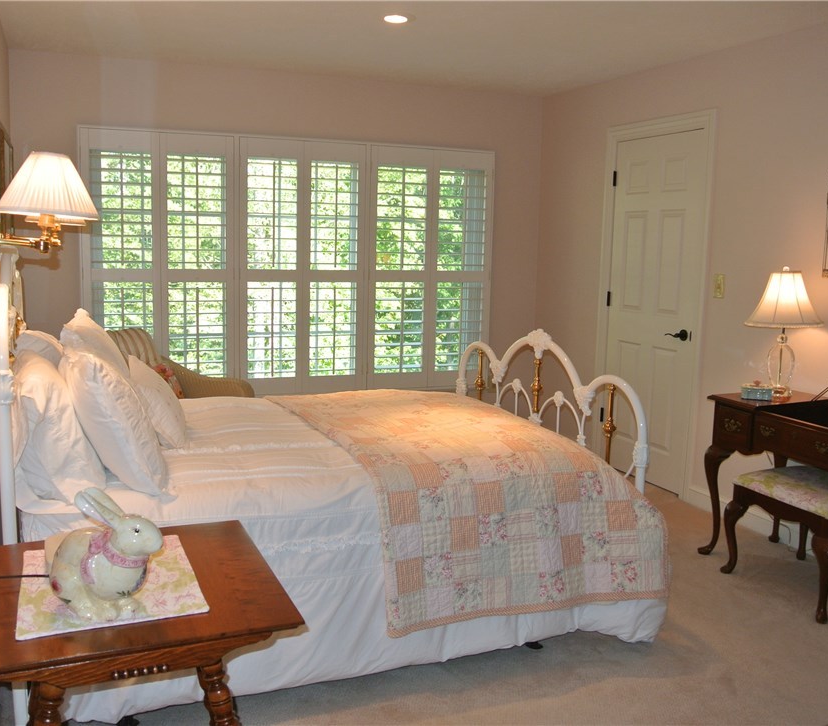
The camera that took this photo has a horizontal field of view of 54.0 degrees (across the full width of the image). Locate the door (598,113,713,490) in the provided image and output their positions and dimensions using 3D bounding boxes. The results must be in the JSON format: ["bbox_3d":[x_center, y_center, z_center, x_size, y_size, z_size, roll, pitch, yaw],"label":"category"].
[{"bbox_3d":[1.390,-0.303,4.784,0.060,2.050,0.760,-3,10,-23],"label":"door"}]

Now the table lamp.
[{"bbox_3d":[1.615,-0.131,3.531,0.340,0.575,0.340,-3,10,-23],"label":"table lamp"}]

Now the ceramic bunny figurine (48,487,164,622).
[{"bbox_3d":[-0.639,0.382,1.697,0.230,0.240,0.165,2,9,4],"label":"ceramic bunny figurine"}]

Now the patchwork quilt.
[{"bbox_3d":[0.072,0.473,3.484,1.130,0.570,1.720,-3,10,-23],"label":"patchwork quilt"}]

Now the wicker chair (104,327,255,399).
[{"bbox_3d":[-1.314,0.296,4.361,0.780,0.880,0.740,3,9,14],"label":"wicker chair"}]

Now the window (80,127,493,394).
[{"bbox_3d":[-0.680,-0.577,5.214,2.645,1.650,0.100,-3,10,-23],"label":"window"}]

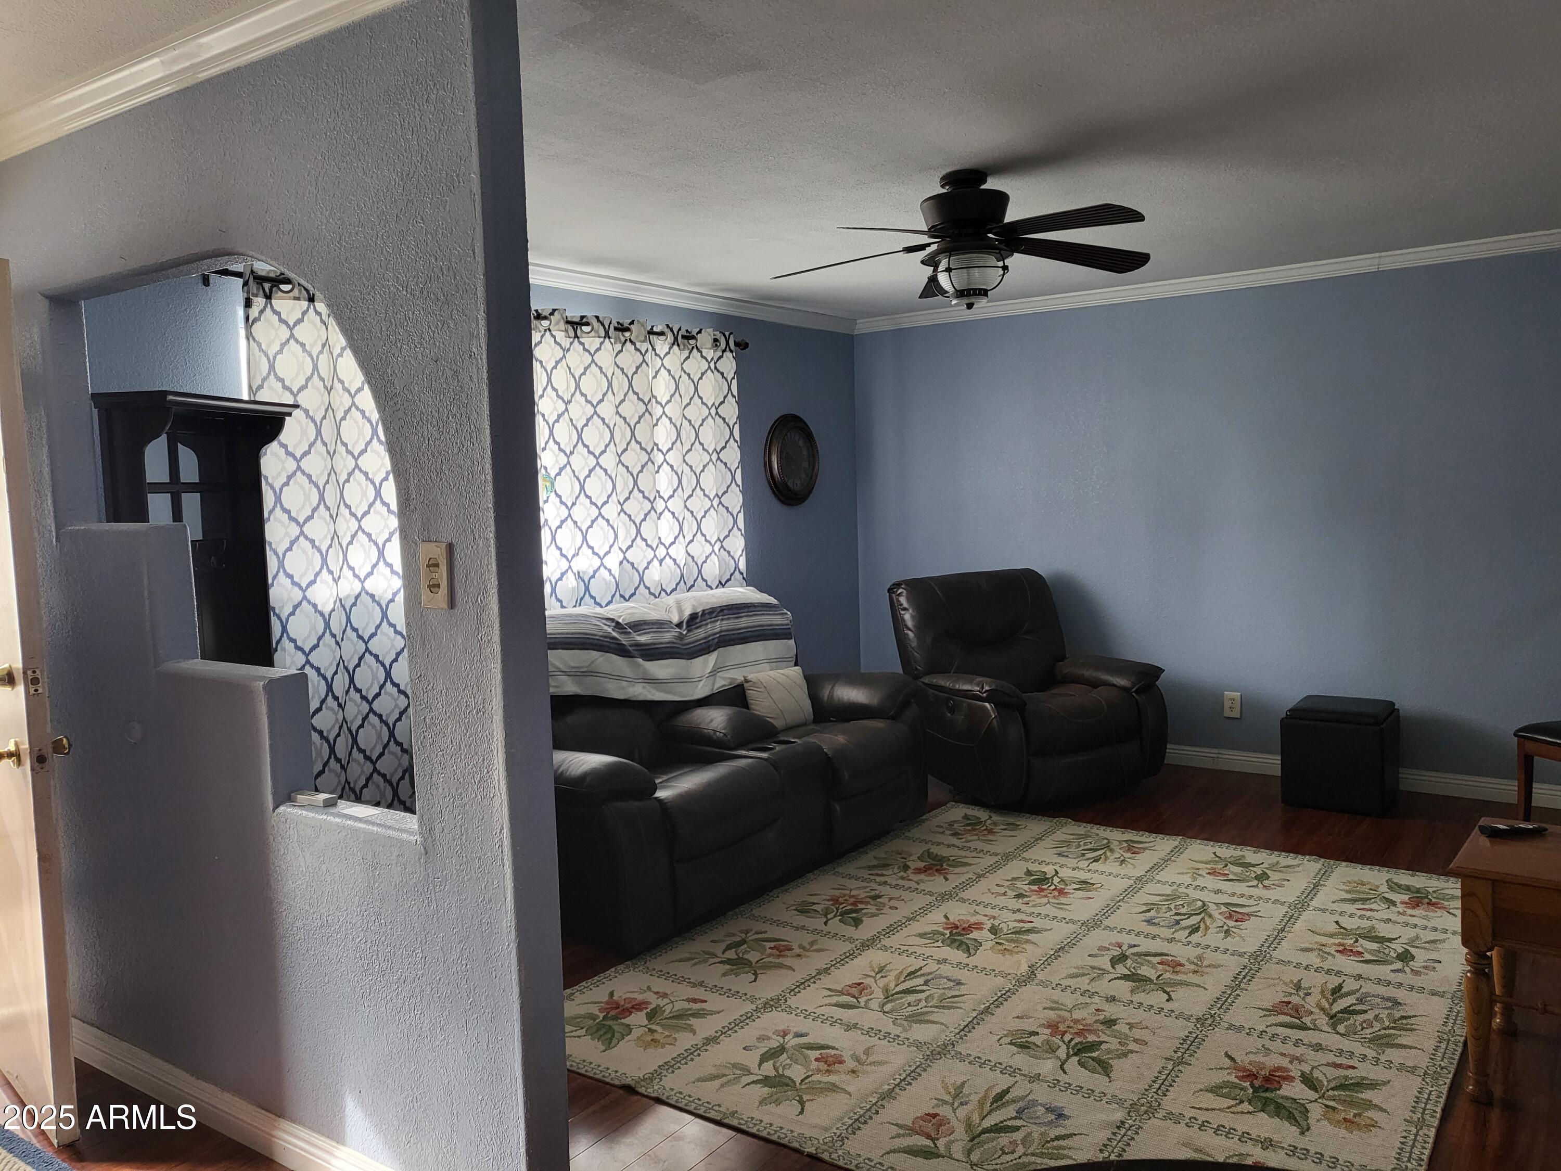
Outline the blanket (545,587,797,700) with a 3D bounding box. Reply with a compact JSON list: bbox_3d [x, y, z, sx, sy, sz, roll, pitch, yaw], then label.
[{"bbox_3d":[-0.488,0.260,4.972,0.400,0.400,1.660,2,6,37],"label":"blanket"}]

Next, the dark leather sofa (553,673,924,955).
[{"bbox_3d":[-0.303,0.596,4.785,0.980,1.000,2.020,2,6,37],"label":"dark leather sofa"}]

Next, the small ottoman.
[{"bbox_3d":[2.528,0.758,5.285,0.420,0.435,0.425,2,6,37],"label":"small ottoman"}]

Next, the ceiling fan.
[{"bbox_3d":[0.586,-1.094,3.738,1.300,0.420,1.300,2,6,37],"label":"ceiling fan"}]

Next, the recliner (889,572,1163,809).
[{"bbox_3d":[1.196,0.469,5.800,1.000,1.000,1.000,-5,6,-33],"label":"recliner"}]

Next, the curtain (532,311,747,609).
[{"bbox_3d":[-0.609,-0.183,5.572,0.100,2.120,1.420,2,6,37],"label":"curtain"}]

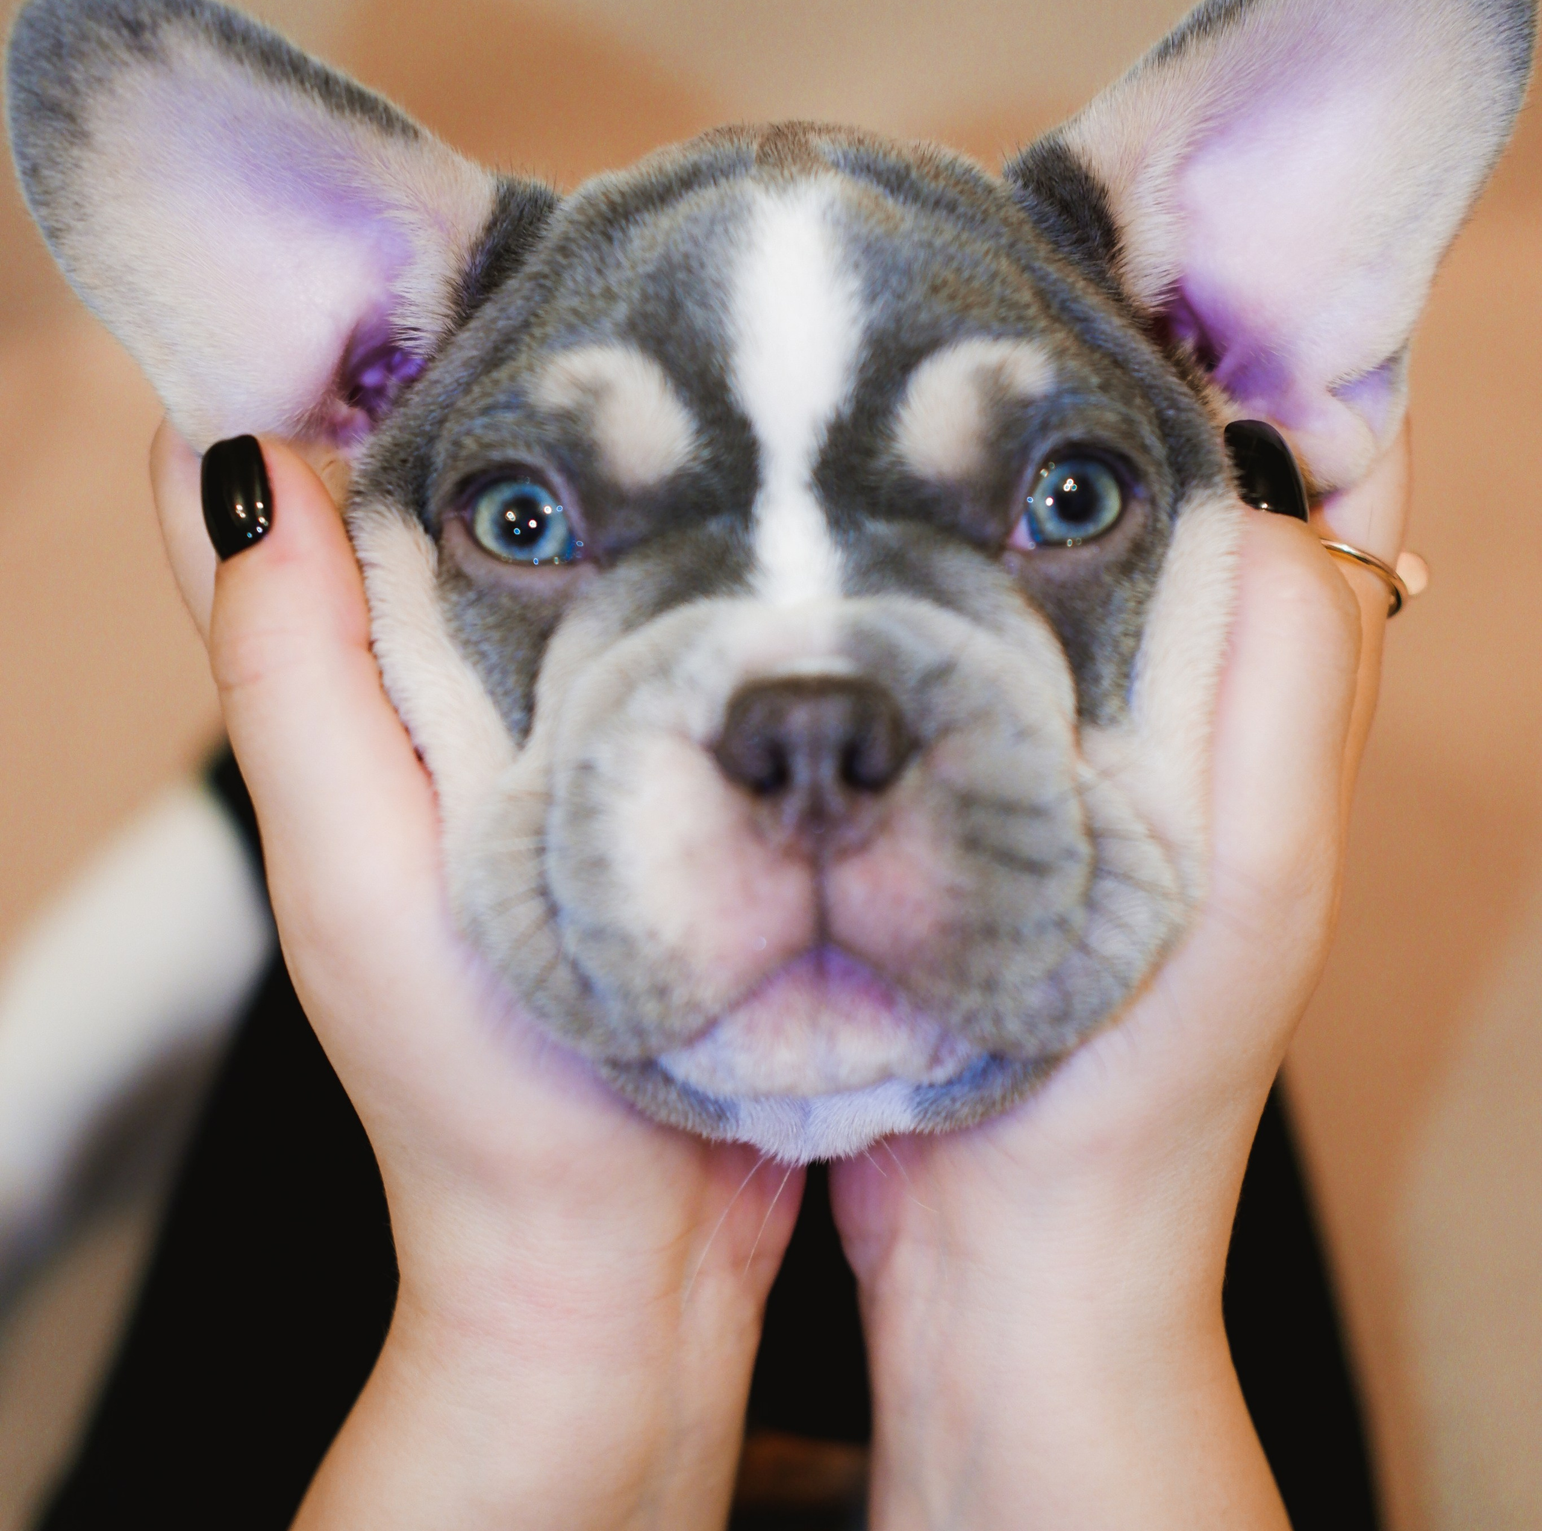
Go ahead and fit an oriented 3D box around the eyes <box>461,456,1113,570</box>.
[{"bbox_3d":[0.003,-0.035,0.472,0.091,0.015,0.017,-2,3,0],"label":"eyes"}]

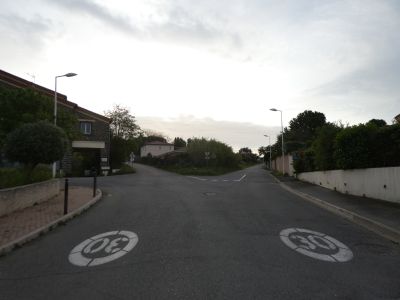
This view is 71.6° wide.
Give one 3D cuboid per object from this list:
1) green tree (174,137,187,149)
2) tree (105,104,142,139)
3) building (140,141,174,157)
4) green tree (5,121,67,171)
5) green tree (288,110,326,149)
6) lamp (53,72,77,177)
[{"bbox_3d":[-6.188,-0.476,88.000,4.300,7.000,4.300,0,-2,0],"label":"green tree"},{"bbox_3d":[-11.311,-1.996,41.000,5.800,9.500,5.800,0,-2,0],"label":"tree"},{"bbox_3d":[-13.181,0.310,86.000,9.500,6.600,7.500,1,-2,-18],"label":"building"},{"bbox_3d":[-7.465,0.023,12.700,2.950,2.750,2.900,0,-2,0],"label":"green tree"},{"bbox_3d":[14.021,-1.168,36.000,5.300,7.900,5.300,0,-2,0],"label":"green tree"},{"bbox_3d":[-8.634,-1.380,17.800,1.550,7.100,0.350,0,-2,0],"label":"lamp"}]

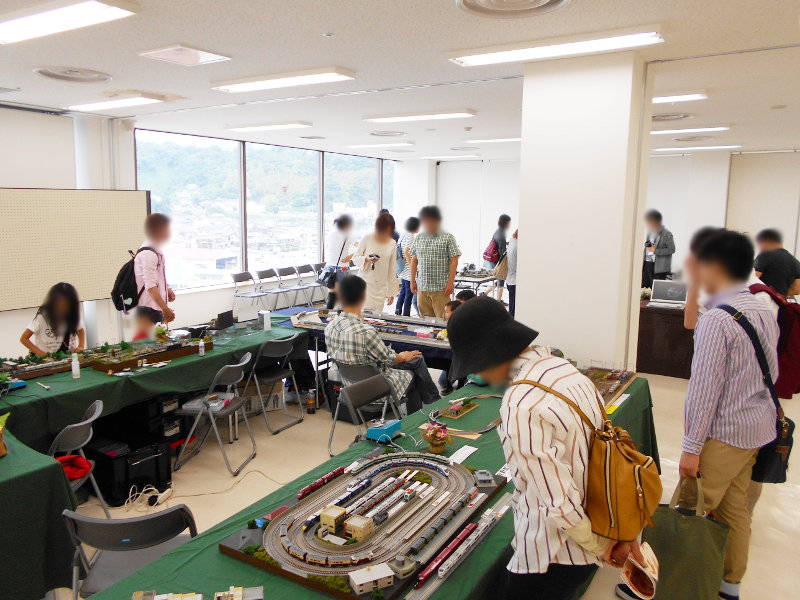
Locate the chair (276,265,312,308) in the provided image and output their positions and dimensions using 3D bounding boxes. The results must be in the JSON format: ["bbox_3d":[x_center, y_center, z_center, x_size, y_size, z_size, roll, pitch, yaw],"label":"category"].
[{"bbox_3d":[-1.712,-0.156,9.975,0.470,0.750,0.440,6,10,30],"label":"chair"}]

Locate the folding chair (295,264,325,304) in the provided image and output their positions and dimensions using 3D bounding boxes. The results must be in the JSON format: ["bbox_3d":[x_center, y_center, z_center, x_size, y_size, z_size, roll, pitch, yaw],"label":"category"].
[{"bbox_3d":[-1.472,-0.217,10.386,0.470,0.750,0.440,6,10,30],"label":"folding chair"}]

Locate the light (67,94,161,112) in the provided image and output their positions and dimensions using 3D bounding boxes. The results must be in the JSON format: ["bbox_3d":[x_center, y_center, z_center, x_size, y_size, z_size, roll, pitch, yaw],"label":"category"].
[{"bbox_3d":[-2.810,-1.931,5.861,1.255,0.060,0.230,6,11,31],"label":"light"}]

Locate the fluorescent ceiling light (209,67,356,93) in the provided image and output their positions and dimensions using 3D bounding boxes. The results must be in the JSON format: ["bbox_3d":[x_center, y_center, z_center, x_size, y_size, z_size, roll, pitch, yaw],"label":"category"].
[{"bbox_3d":[-0.938,-1.728,4.718,1.255,0.060,0.230,6,11,31],"label":"fluorescent ceiling light"}]

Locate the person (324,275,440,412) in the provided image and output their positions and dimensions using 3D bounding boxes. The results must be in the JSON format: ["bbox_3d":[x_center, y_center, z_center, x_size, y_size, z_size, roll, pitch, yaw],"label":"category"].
[{"bbox_3d":[-0.118,0.453,4.341,0.560,1.300,0.800,8,12,40],"label":"person"}]

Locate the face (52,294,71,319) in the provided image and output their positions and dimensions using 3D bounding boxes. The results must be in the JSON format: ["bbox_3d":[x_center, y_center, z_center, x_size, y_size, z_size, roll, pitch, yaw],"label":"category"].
[{"bbox_3d":[-2.591,0.050,4.600,0.145,0.190,0.140,-4,10,-25],"label":"face"}]

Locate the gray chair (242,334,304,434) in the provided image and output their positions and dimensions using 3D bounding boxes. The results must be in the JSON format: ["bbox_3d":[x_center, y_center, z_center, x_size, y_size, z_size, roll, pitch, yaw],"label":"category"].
[{"bbox_3d":[-1.085,0.637,4.896,0.470,0.745,0.430,6,11,31],"label":"gray chair"}]

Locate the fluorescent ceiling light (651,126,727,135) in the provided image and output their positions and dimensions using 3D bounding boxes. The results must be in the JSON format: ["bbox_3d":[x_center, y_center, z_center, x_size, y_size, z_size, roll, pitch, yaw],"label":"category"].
[{"bbox_3d":[3.306,-2.078,7.322,1.250,0.060,0.230,6,10,30],"label":"fluorescent ceiling light"}]

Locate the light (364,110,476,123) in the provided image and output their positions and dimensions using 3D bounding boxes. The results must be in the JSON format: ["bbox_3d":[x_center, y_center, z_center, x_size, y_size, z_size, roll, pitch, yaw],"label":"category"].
[{"bbox_3d":[0.202,-2.000,6.511,1.255,0.060,0.230,6,11,31],"label":"light"}]

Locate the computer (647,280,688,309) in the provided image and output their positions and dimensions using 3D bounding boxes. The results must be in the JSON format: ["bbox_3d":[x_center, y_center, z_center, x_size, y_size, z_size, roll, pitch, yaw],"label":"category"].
[{"bbox_3d":[2.898,-0.054,6.509,0.365,0.250,0.310,6,10,30],"label":"computer"}]

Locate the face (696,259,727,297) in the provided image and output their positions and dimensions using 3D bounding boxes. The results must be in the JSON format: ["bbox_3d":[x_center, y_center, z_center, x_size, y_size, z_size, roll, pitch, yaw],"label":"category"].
[{"bbox_3d":[1.358,-0.098,2.620,0.140,0.180,0.140,6,11,33],"label":"face"}]

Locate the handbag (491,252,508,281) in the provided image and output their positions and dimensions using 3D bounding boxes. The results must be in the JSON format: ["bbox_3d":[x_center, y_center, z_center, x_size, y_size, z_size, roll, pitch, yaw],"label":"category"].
[{"bbox_3d":[1.292,-0.435,7.800,0.280,0.360,0.160,2,9,9],"label":"handbag"}]

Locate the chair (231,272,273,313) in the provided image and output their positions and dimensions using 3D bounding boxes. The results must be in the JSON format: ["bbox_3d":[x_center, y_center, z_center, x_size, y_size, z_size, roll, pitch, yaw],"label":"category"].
[{"bbox_3d":[-2.200,-0.021,8.950,0.470,0.745,0.430,6,11,31],"label":"chair"}]

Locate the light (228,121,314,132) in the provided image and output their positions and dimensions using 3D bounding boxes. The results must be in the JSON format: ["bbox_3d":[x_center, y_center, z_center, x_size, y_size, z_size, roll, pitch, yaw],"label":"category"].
[{"bbox_3d":[-1.668,-2.191,7.578,1.255,0.060,0.230,6,11,31],"label":"light"}]

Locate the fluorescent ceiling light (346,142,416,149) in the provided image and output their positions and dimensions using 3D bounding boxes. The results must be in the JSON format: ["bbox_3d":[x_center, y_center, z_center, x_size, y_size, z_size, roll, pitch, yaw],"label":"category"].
[{"bbox_3d":[-0.345,-2.414,9.268,1.250,0.060,0.230,6,10,30],"label":"fluorescent ceiling light"}]

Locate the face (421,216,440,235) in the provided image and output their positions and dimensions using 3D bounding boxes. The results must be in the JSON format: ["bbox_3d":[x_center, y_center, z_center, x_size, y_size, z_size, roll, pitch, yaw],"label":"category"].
[{"bbox_3d":[0.302,-0.743,5.950,0.165,0.190,0.150,1,9,5],"label":"face"}]

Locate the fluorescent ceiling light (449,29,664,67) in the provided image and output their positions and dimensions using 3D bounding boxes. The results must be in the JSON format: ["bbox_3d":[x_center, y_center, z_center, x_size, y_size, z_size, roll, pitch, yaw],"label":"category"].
[{"bbox_3d":[0.900,-1.523,3.614,1.250,0.060,0.230,6,10,30],"label":"fluorescent ceiling light"}]

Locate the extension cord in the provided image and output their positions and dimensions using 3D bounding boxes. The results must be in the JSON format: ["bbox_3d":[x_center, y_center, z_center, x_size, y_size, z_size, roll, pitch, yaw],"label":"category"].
[{"bbox_3d":[-1.439,1.189,3.626,0.070,0.045,0.180,1,9,2],"label":"extension cord"}]

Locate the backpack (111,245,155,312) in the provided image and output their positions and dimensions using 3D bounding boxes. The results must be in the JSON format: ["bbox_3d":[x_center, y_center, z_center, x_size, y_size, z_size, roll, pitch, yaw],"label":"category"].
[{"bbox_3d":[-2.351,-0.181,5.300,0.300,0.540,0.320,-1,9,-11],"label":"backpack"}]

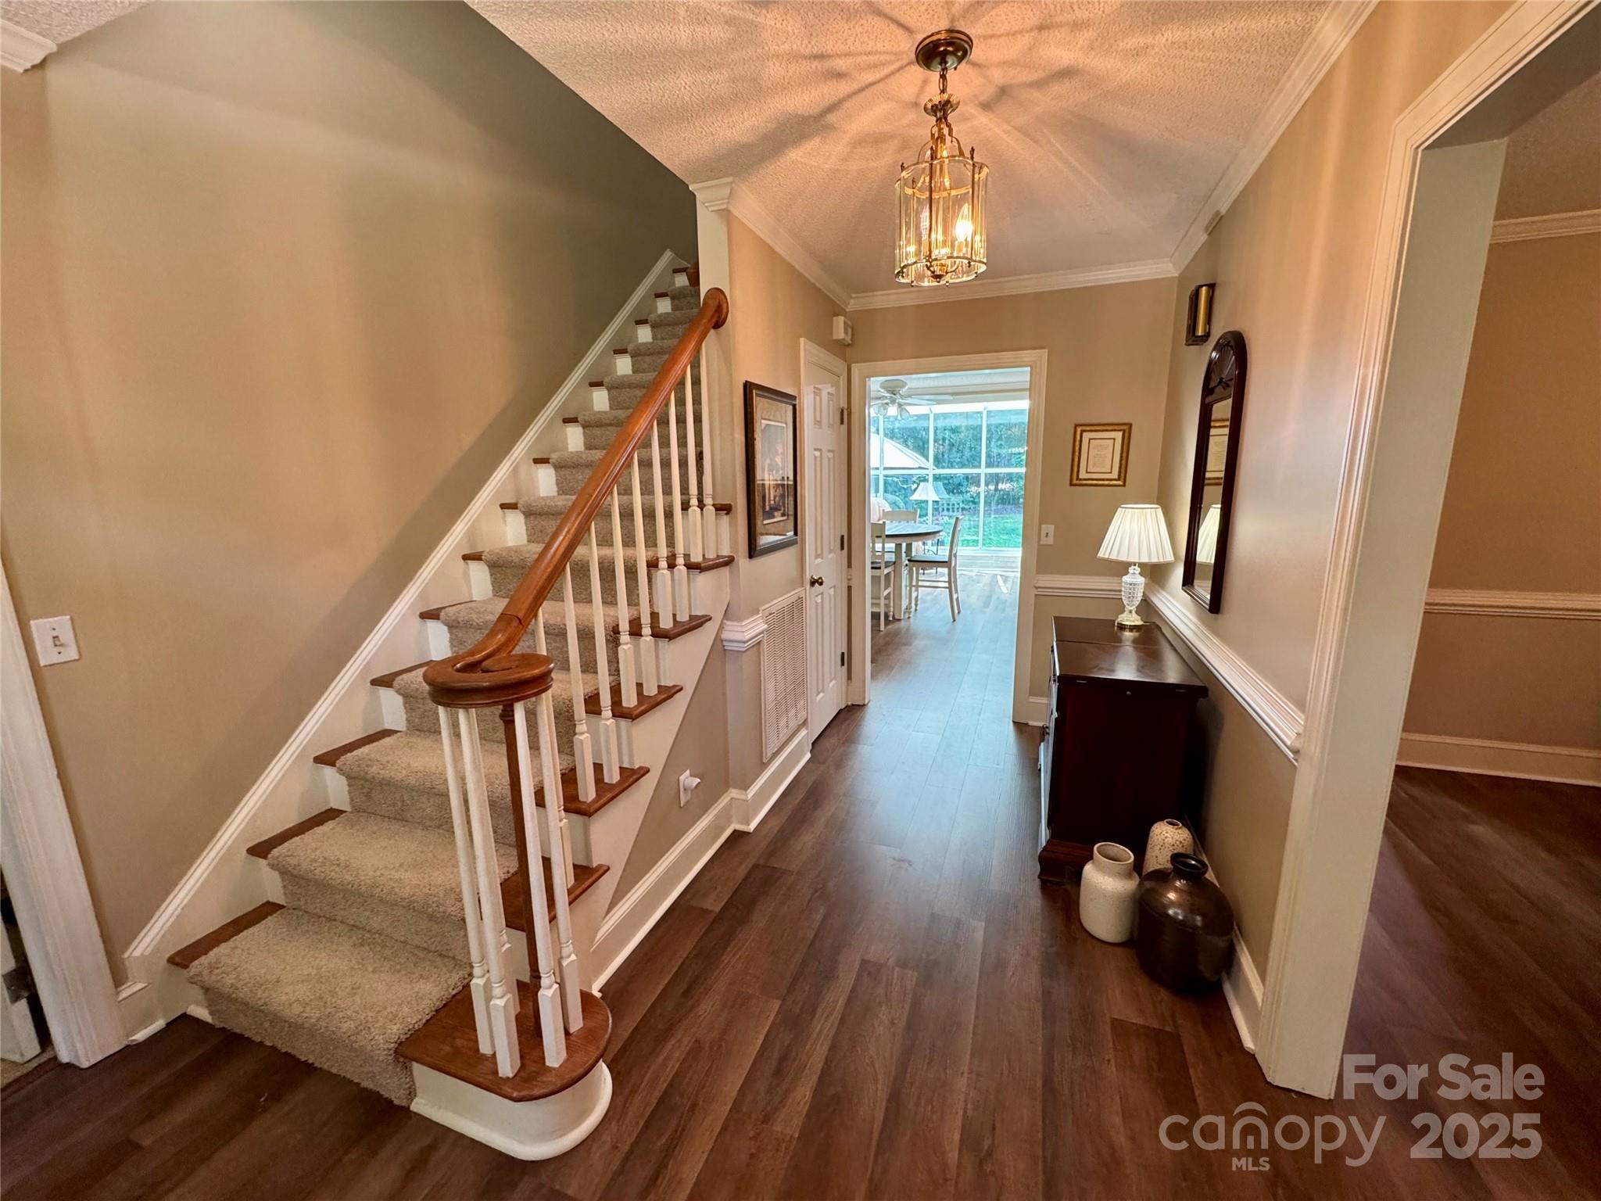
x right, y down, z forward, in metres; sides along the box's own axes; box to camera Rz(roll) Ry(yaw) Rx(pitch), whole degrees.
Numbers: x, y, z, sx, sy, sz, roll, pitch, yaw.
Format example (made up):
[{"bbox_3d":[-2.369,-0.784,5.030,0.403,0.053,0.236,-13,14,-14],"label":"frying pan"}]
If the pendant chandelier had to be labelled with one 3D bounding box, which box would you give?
[{"bbox_3d":[0.348,-1.062,1.590,0.230,0.510,0.230,3,12,20],"label":"pendant chandelier"}]

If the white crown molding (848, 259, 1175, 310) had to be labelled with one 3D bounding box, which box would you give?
[{"bbox_3d":[1.066,-1.679,3.459,1.689,0.076,0.052,3,12,20],"label":"white crown molding"}]

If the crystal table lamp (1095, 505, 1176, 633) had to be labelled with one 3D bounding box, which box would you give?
[{"bbox_3d":[1.510,-0.151,2.916,0.310,0.540,0.310,3,12,20],"label":"crystal table lamp"}]

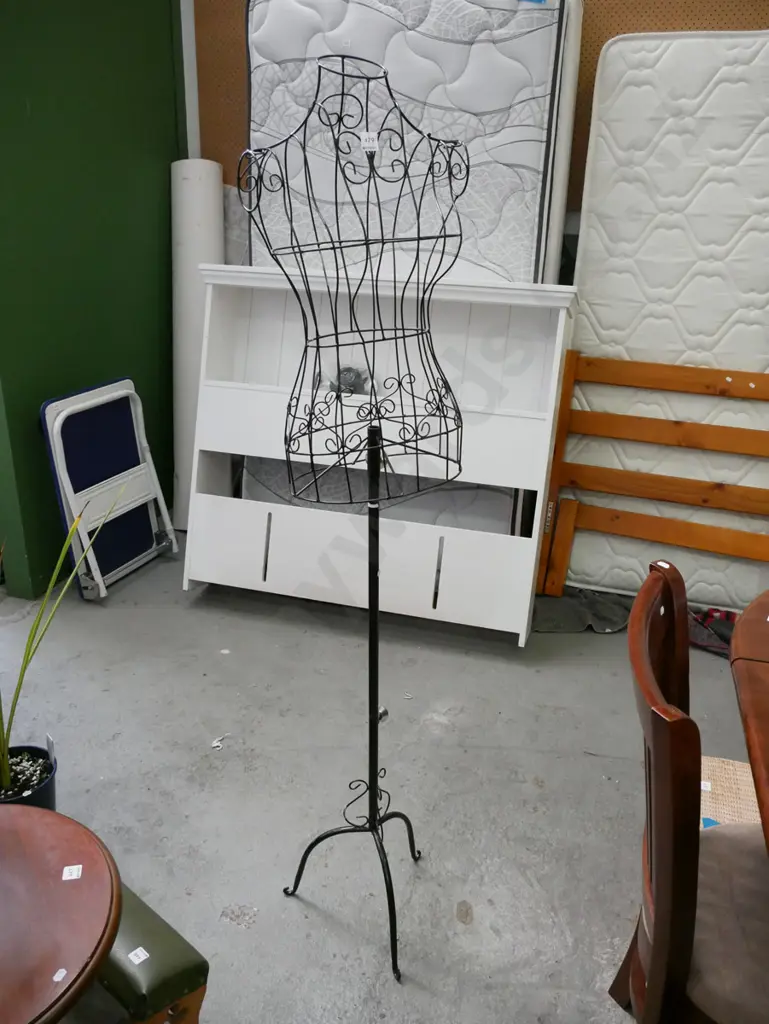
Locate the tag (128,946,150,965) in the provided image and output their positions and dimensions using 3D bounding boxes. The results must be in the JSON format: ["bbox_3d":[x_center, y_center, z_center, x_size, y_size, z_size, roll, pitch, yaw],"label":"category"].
[{"bbox_3d":[-0.419,0.758,1.515,0.025,0.002,0.026,25,29,33],"label":"tag"}]

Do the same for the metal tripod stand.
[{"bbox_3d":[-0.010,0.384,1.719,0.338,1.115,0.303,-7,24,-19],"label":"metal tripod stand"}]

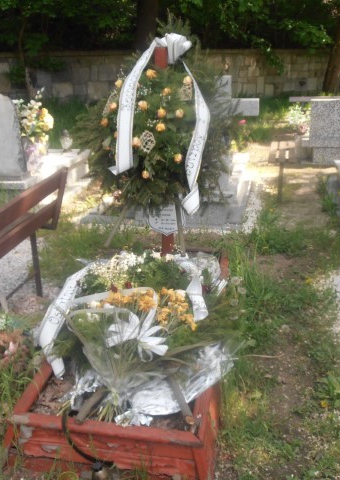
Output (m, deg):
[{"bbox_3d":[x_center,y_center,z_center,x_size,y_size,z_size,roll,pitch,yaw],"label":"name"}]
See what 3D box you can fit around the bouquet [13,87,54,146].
[{"bbox_3d":[-1.536,-1.390,6.243,0.450,0.600,0.340,2,19,8],"label":"bouquet"}]

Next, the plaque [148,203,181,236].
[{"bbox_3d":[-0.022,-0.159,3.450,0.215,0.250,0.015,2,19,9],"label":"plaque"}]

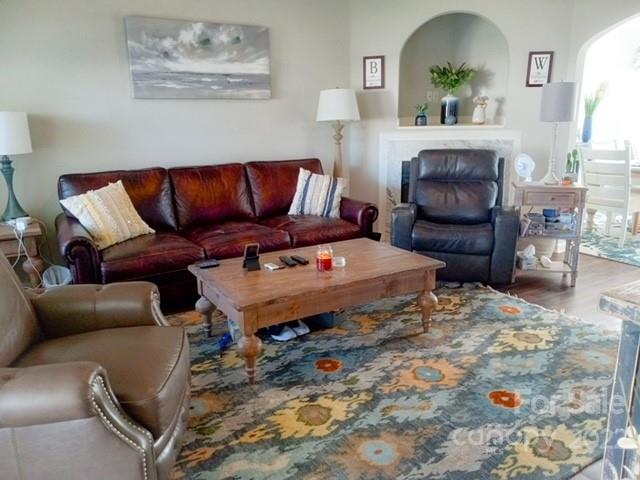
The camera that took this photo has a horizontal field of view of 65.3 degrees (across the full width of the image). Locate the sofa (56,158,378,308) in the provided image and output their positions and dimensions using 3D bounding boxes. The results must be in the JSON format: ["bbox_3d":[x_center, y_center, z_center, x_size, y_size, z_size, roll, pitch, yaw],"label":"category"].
[{"bbox_3d":[-0.766,-0.107,4.042,2.365,0.900,0.950,-9,16,-28],"label":"sofa"}]

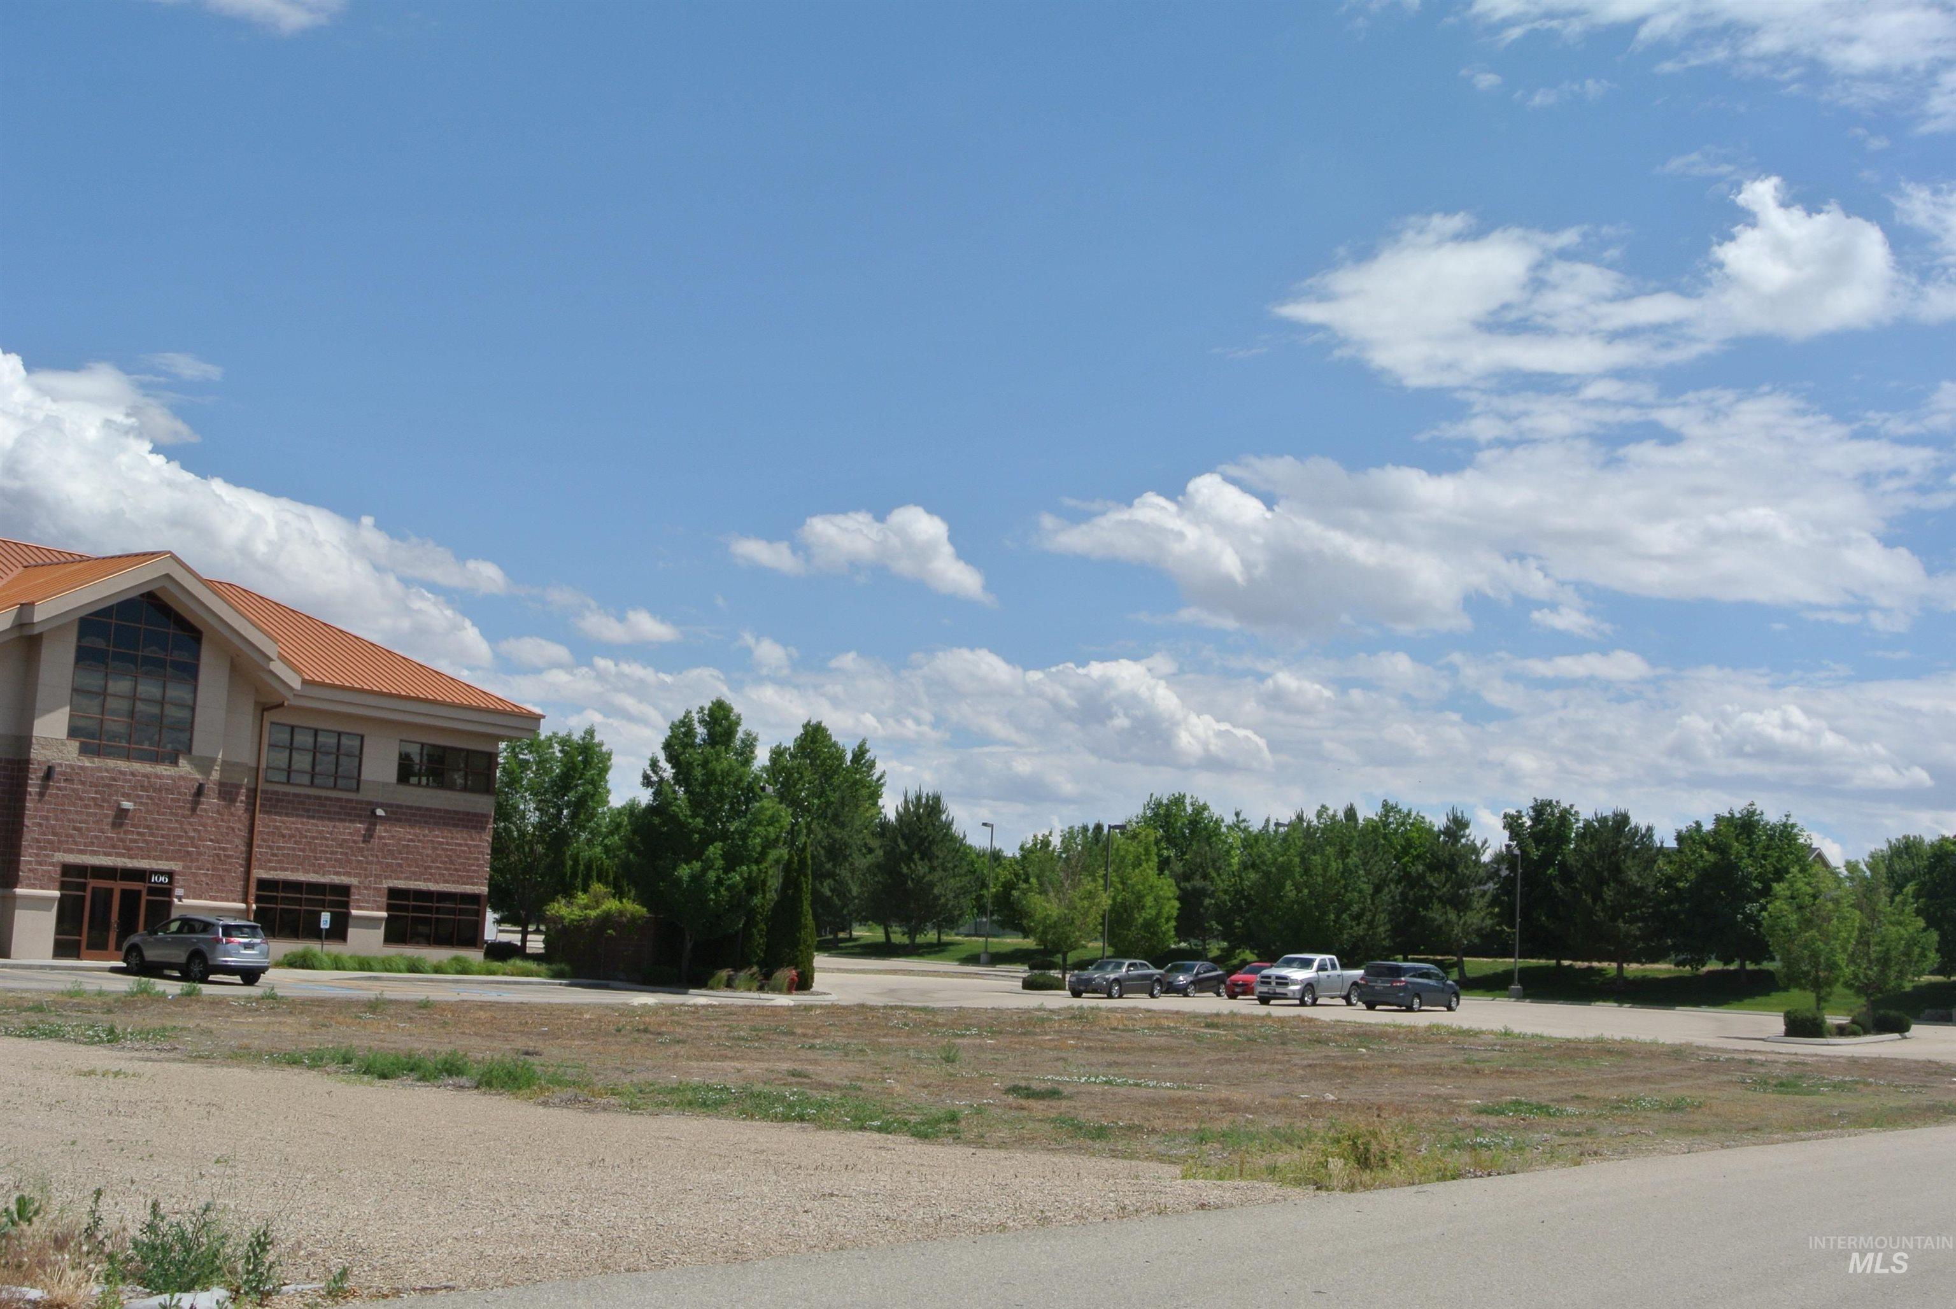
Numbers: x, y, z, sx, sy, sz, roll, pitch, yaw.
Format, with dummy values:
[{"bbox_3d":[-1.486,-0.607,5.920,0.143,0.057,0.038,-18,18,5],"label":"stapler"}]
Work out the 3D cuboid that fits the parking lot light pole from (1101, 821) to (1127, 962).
[{"bbox_3d":[8.459,15.140,142.394,1.400,9.290,0.500,-1,-8,25],"label":"parking lot light pole"}]

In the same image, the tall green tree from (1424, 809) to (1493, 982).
[{"bbox_3d":[25.560,12.836,121.500,3.601,9.169,3.601,1,-8,12],"label":"tall green tree"}]

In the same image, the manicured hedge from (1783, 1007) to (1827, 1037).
[{"bbox_3d":[23.258,10.383,64.300,1.257,0.809,1.257,0,-8,20],"label":"manicured hedge"}]

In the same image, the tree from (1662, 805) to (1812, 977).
[{"bbox_3d":[39.355,12.400,118.500,7.630,9.177,7.630,0,-8,18],"label":"tree"}]

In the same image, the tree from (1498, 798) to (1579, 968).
[{"bbox_3d":[35.595,14.494,145.000,5.140,10.762,5.140,3,-7,0],"label":"tree"}]

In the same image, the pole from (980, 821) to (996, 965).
[{"bbox_3d":[0.541,15.753,151.284,0.500,9.471,1.300,-3,-9,38],"label":"pole"}]

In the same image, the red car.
[{"bbox_3d":[11.585,13.058,91.154,1.800,1.470,4.600,-2,-9,35],"label":"red car"}]

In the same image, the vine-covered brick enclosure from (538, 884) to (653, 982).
[{"bbox_3d":[-12.901,9.433,77.300,2.984,3.256,2.449,-3,-9,38],"label":"vine-covered brick enclosure"}]

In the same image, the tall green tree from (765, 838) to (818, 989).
[{"bbox_3d":[-6.473,9.059,79.000,1.797,5.124,1.707,3,-7,0],"label":"tall green tree"}]

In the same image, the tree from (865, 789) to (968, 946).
[{"bbox_3d":[-3.532,12.400,132.000,5.778,9.175,5.778,3,-7,-1],"label":"tree"}]

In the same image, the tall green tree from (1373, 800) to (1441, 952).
[{"bbox_3d":[24.161,12.765,129.000,3.920,9.051,3.920,1,-8,11],"label":"tall green tree"}]

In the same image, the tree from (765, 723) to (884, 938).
[{"bbox_3d":[-11.226,12.897,167.000,8.713,15.744,8.713,3,-7,0],"label":"tree"}]

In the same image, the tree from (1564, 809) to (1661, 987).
[{"bbox_3d":[33.033,12.651,119.000,4.878,9.137,4.878,1,-8,16],"label":"tree"}]

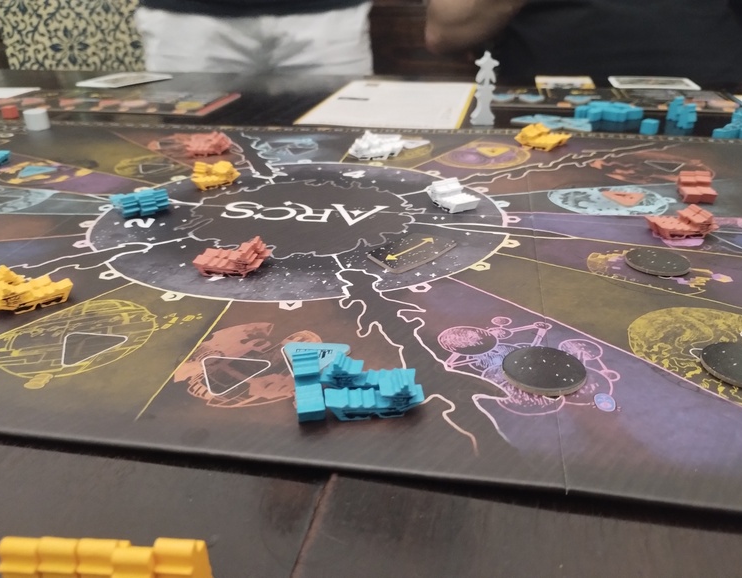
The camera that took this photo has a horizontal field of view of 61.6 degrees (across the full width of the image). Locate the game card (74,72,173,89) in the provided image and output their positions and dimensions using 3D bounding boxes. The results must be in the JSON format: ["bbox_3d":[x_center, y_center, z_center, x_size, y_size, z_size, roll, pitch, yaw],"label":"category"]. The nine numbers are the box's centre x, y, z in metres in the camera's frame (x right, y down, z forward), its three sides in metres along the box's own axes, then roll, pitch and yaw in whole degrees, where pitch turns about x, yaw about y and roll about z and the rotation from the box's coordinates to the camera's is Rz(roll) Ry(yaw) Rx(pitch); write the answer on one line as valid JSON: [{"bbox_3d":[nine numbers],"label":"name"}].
[{"bbox_3d":[-0.308,-0.260,0.782,0.064,0.002,0.088,11,30,22],"label":"game card"}]

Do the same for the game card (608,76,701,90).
[{"bbox_3d":[0.314,-0.229,0.694,0.088,0.002,0.064,5,28,11],"label":"game card"}]

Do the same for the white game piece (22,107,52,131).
[{"bbox_3d":[-0.312,-0.159,0.583,0.019,0.017,0.019,-1,28,0],"label":"white game piece"}]

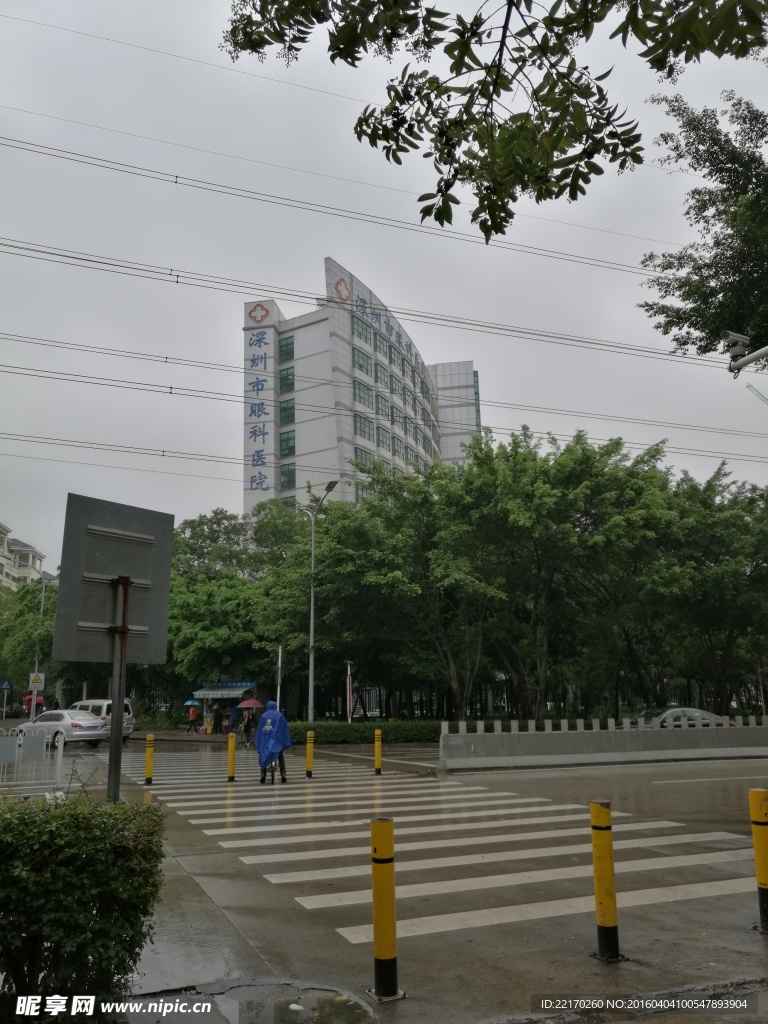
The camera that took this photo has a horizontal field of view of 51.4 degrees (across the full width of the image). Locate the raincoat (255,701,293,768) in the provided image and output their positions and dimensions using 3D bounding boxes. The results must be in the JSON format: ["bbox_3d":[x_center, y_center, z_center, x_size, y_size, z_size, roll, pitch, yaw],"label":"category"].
[{"bbox_3d":[-2.438,4.933,17.741,0.800,1.420,0.720,2,-14,-10],"label":"raincoat"}]

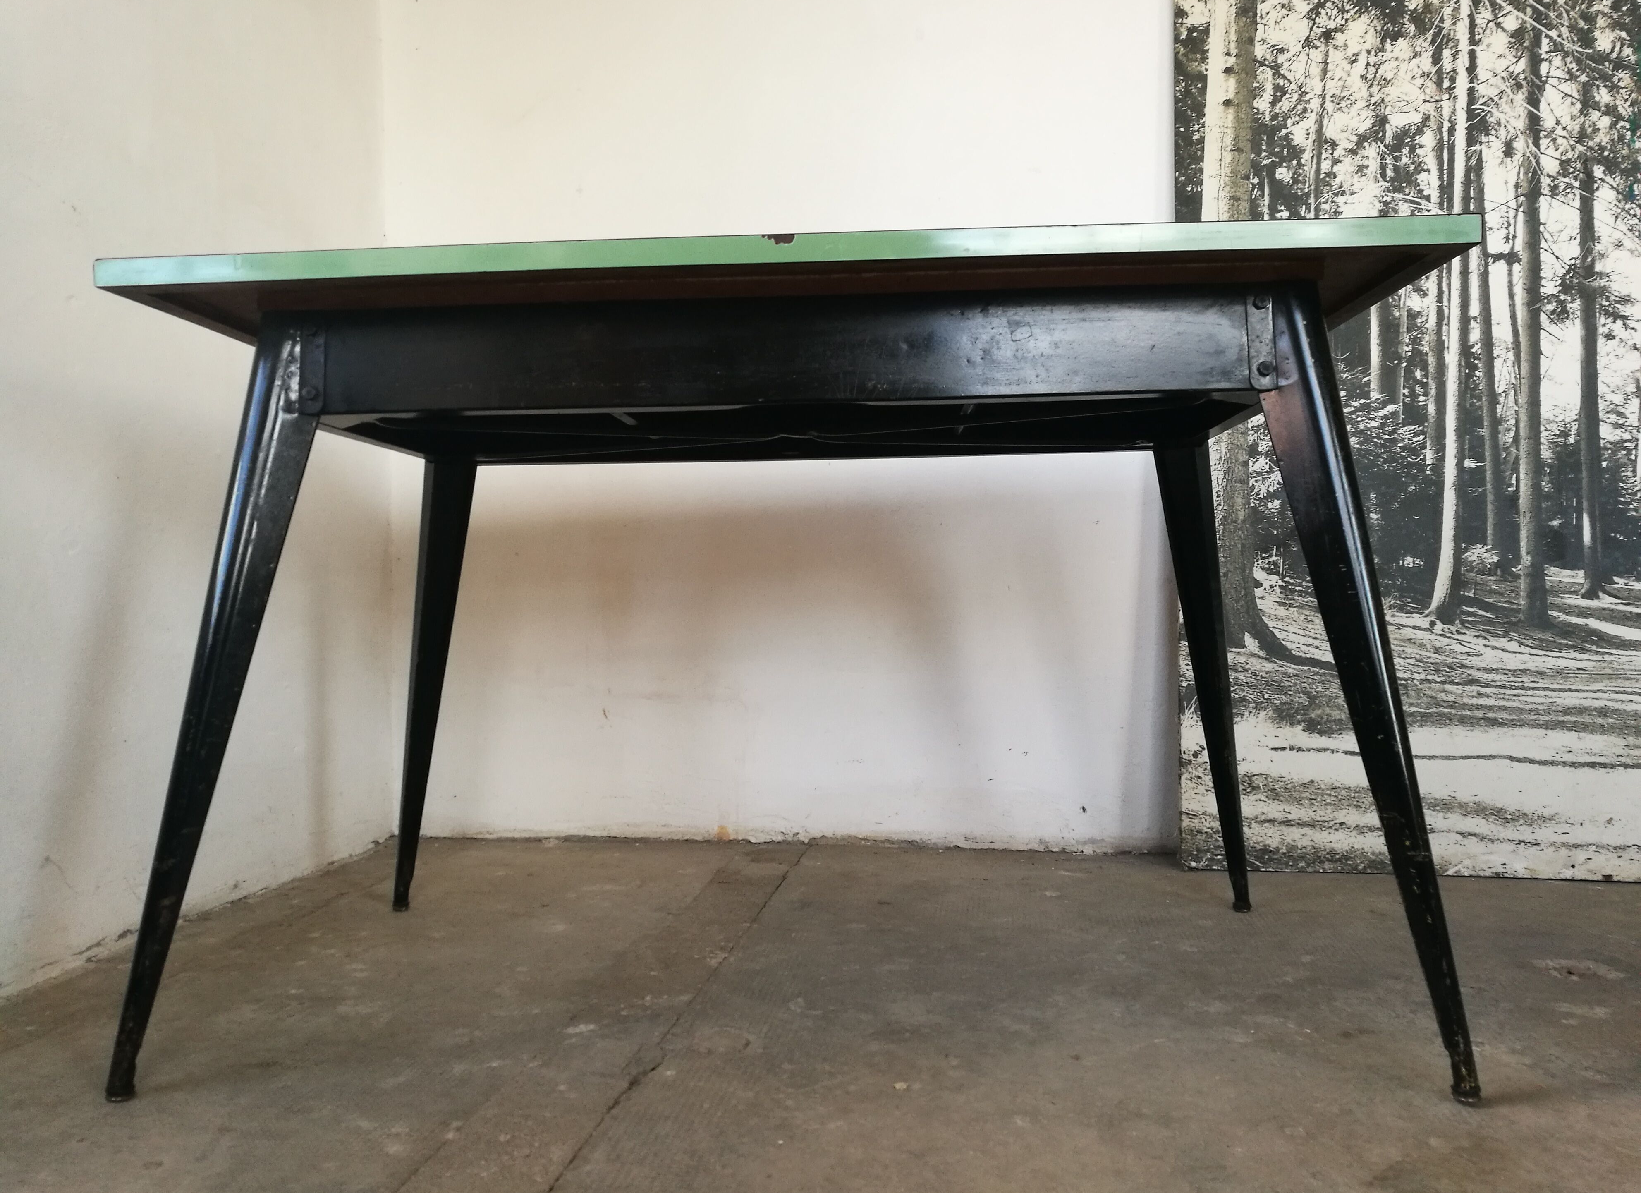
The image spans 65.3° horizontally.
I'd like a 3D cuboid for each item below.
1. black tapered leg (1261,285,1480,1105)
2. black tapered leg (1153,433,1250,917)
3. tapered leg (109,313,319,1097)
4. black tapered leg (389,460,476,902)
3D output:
[{"bbox_3d":[0.474,0.073,1.131,0.067,0.728,0.071,-10,-9,3],"label":"black tapered leg"},{"bbox_3d":[0.501,0.071,1.674,0.067,0.728,0.071,-10,8,3],"label":"black tapered leg"},{"bbox_3d":[-0.550,0.091,1.182,0.067,0.730,0.071,9,-8,3],"label":"tapered leg"},{"bbox_3d":[-0.523,0.089,1.725,0.067,0.730,0.071,9,9,3],"label":"black tapered leg"}]

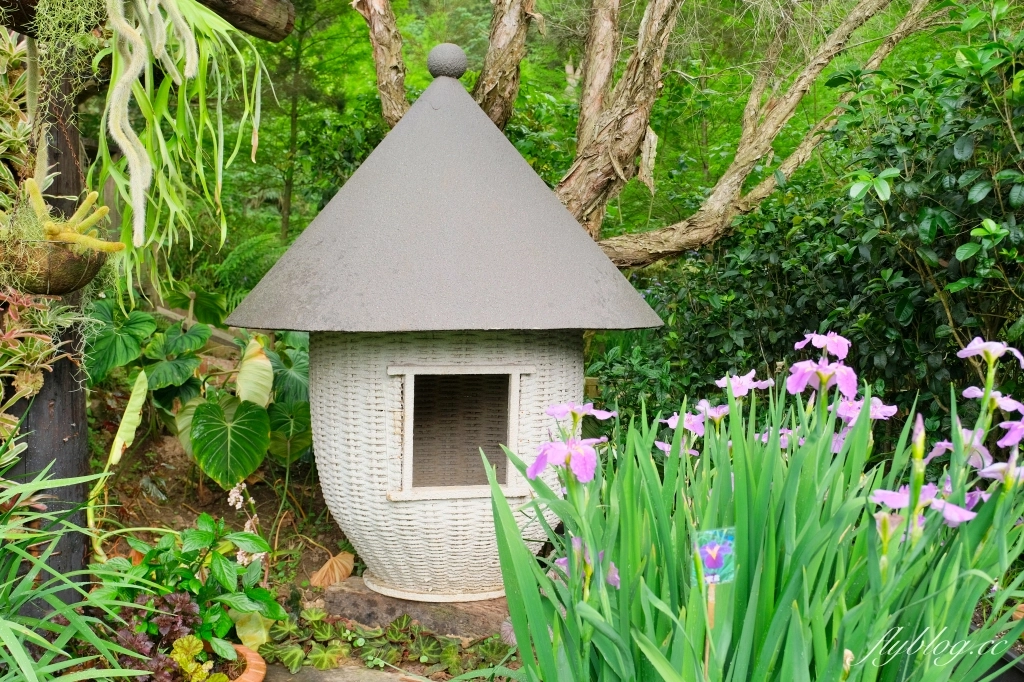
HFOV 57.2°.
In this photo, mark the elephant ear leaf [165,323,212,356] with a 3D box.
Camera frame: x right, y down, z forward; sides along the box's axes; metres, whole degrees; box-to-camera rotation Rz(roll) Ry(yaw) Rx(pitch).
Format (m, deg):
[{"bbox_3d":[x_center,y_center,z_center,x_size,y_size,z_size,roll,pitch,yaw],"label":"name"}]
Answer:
[{"bbox_3d":[-0.966,-0.002,2.802,0.150,0.105,0.110,0,2,-5],"label":"elephant ear leaf"}]

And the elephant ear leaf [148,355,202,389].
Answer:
[{"bbox_3d":[-0.973,0.088,2.705,0.165,0.110,0.120,0,2,-5],"label":"elephant ear leaf"}]

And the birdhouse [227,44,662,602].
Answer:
[{"bbox_3d":[-0.151,-0.065,2.199,0.990,1.247,0.990,0,2,-9],"label":"birdhouse"}]

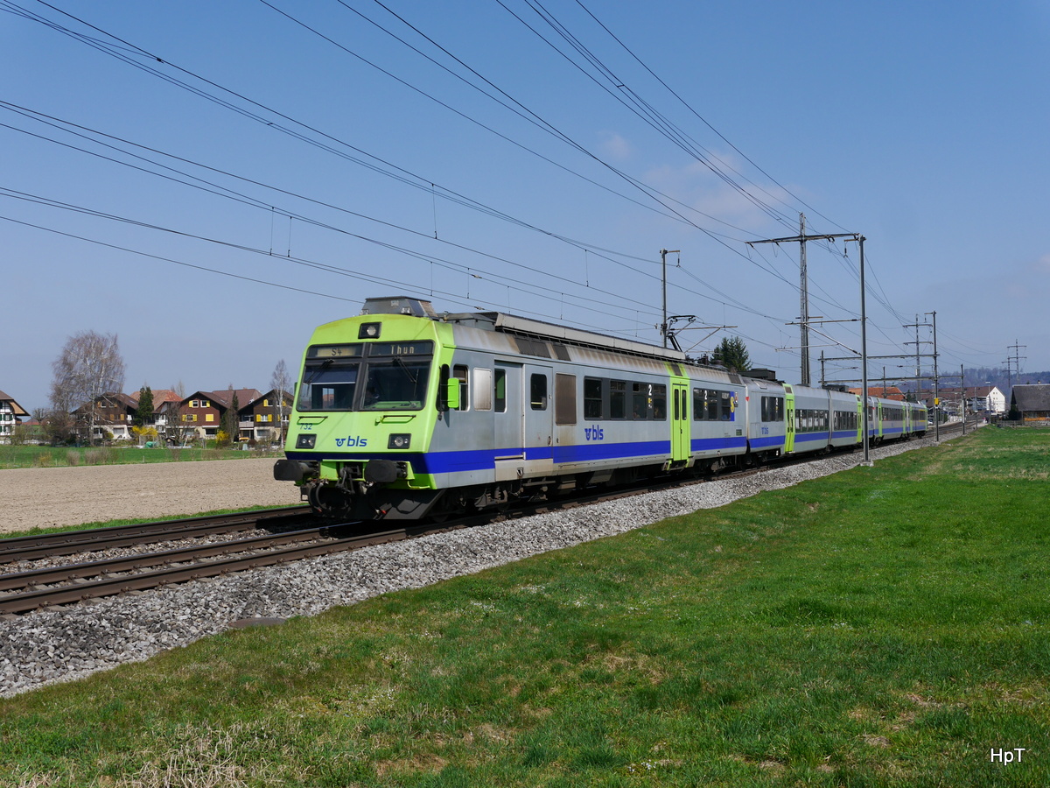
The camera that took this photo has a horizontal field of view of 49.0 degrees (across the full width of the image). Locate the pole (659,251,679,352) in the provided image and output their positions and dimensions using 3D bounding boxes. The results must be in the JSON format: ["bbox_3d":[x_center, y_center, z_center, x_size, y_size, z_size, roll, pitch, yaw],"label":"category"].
[{"bbox_3d":[7.820,-1.981,61.449,1.090,11.550,0.350,-1,-2,23],"label":"pole"}]

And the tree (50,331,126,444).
[{"bbox_3d":[-81.145,-1.088,214.000,13.870,21.200,13.450,0,-2,-21],"label":"tree"}]

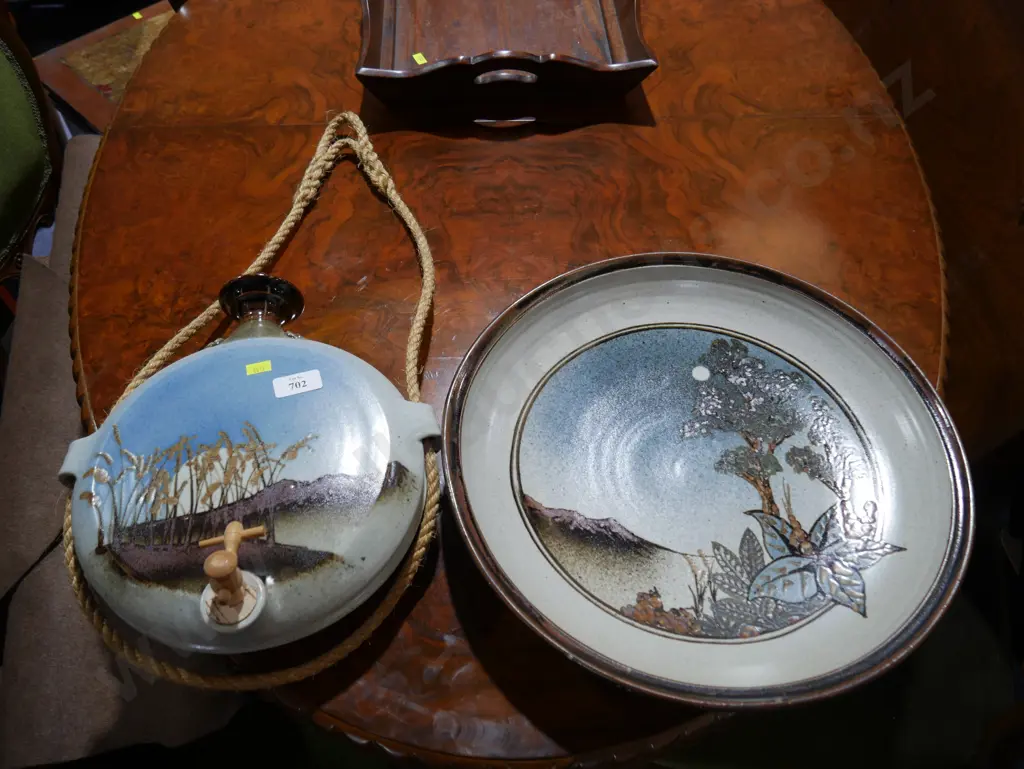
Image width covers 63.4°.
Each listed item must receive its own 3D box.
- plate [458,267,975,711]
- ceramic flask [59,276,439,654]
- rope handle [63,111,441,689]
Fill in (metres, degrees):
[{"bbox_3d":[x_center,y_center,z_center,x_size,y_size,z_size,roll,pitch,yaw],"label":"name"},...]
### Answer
[{"bbox_3d":[0.159,0.063,0.716,0.432,0.064,0.432,0,53,0],"label":"plate"},{"bbox_3d":[-0.216,0.038,0.679,0.308,0.145,0.342,-6,53,-6],"label":"ceramic flask"},{"bbox_3d":[-0.217,-0.062,0.815,0.320,0.065,0.700,1,55,0],"label":"rope handle"}]

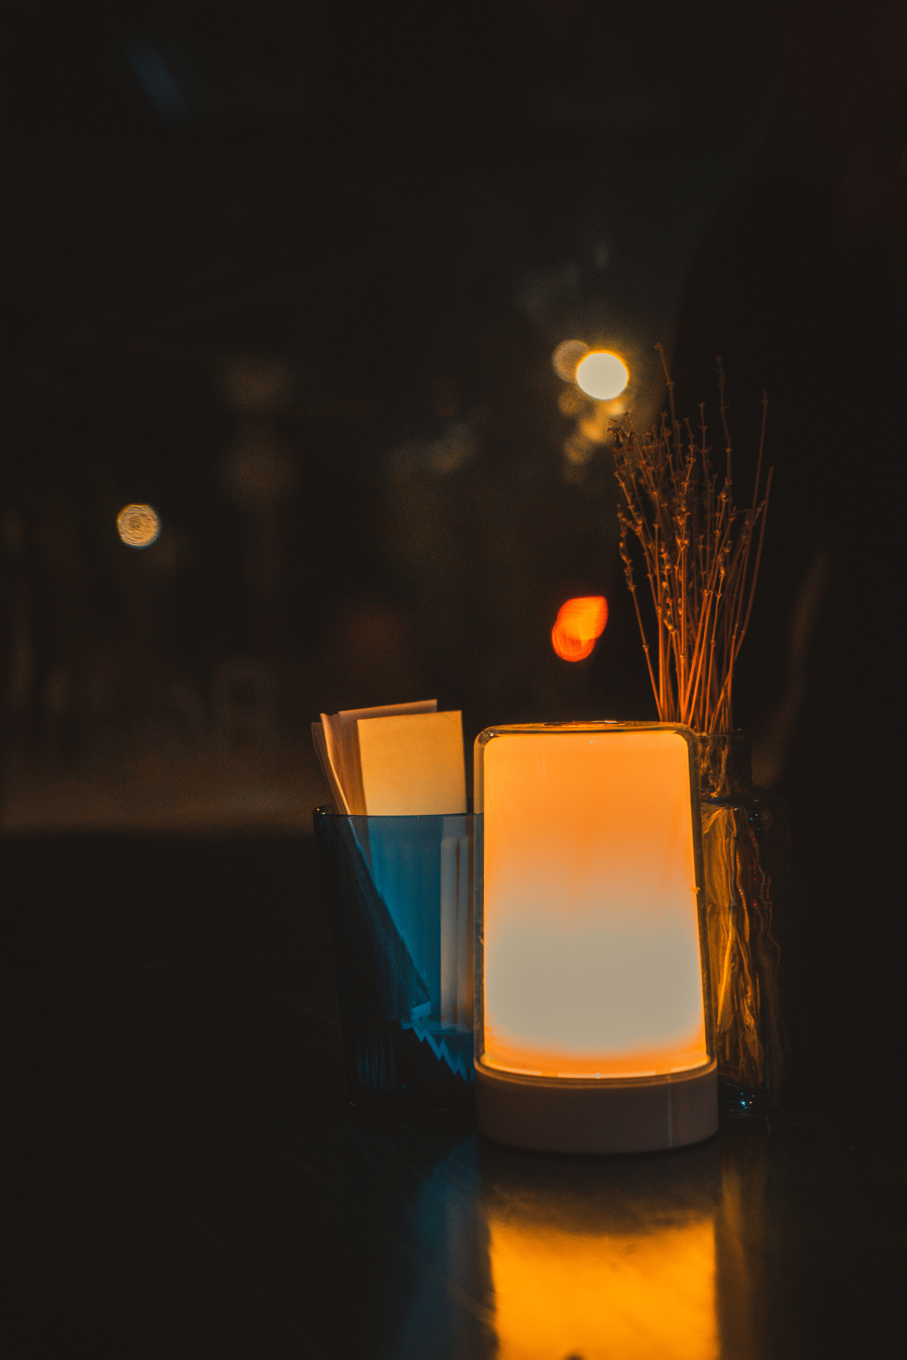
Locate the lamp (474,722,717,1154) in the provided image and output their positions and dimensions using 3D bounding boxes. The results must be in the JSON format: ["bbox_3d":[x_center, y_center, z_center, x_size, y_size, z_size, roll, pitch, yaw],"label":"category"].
[{"bbox_3d":[0.057,0.102,1.028,0.100,0.167,0.100,-2,2,0],"label":"lamp"}]

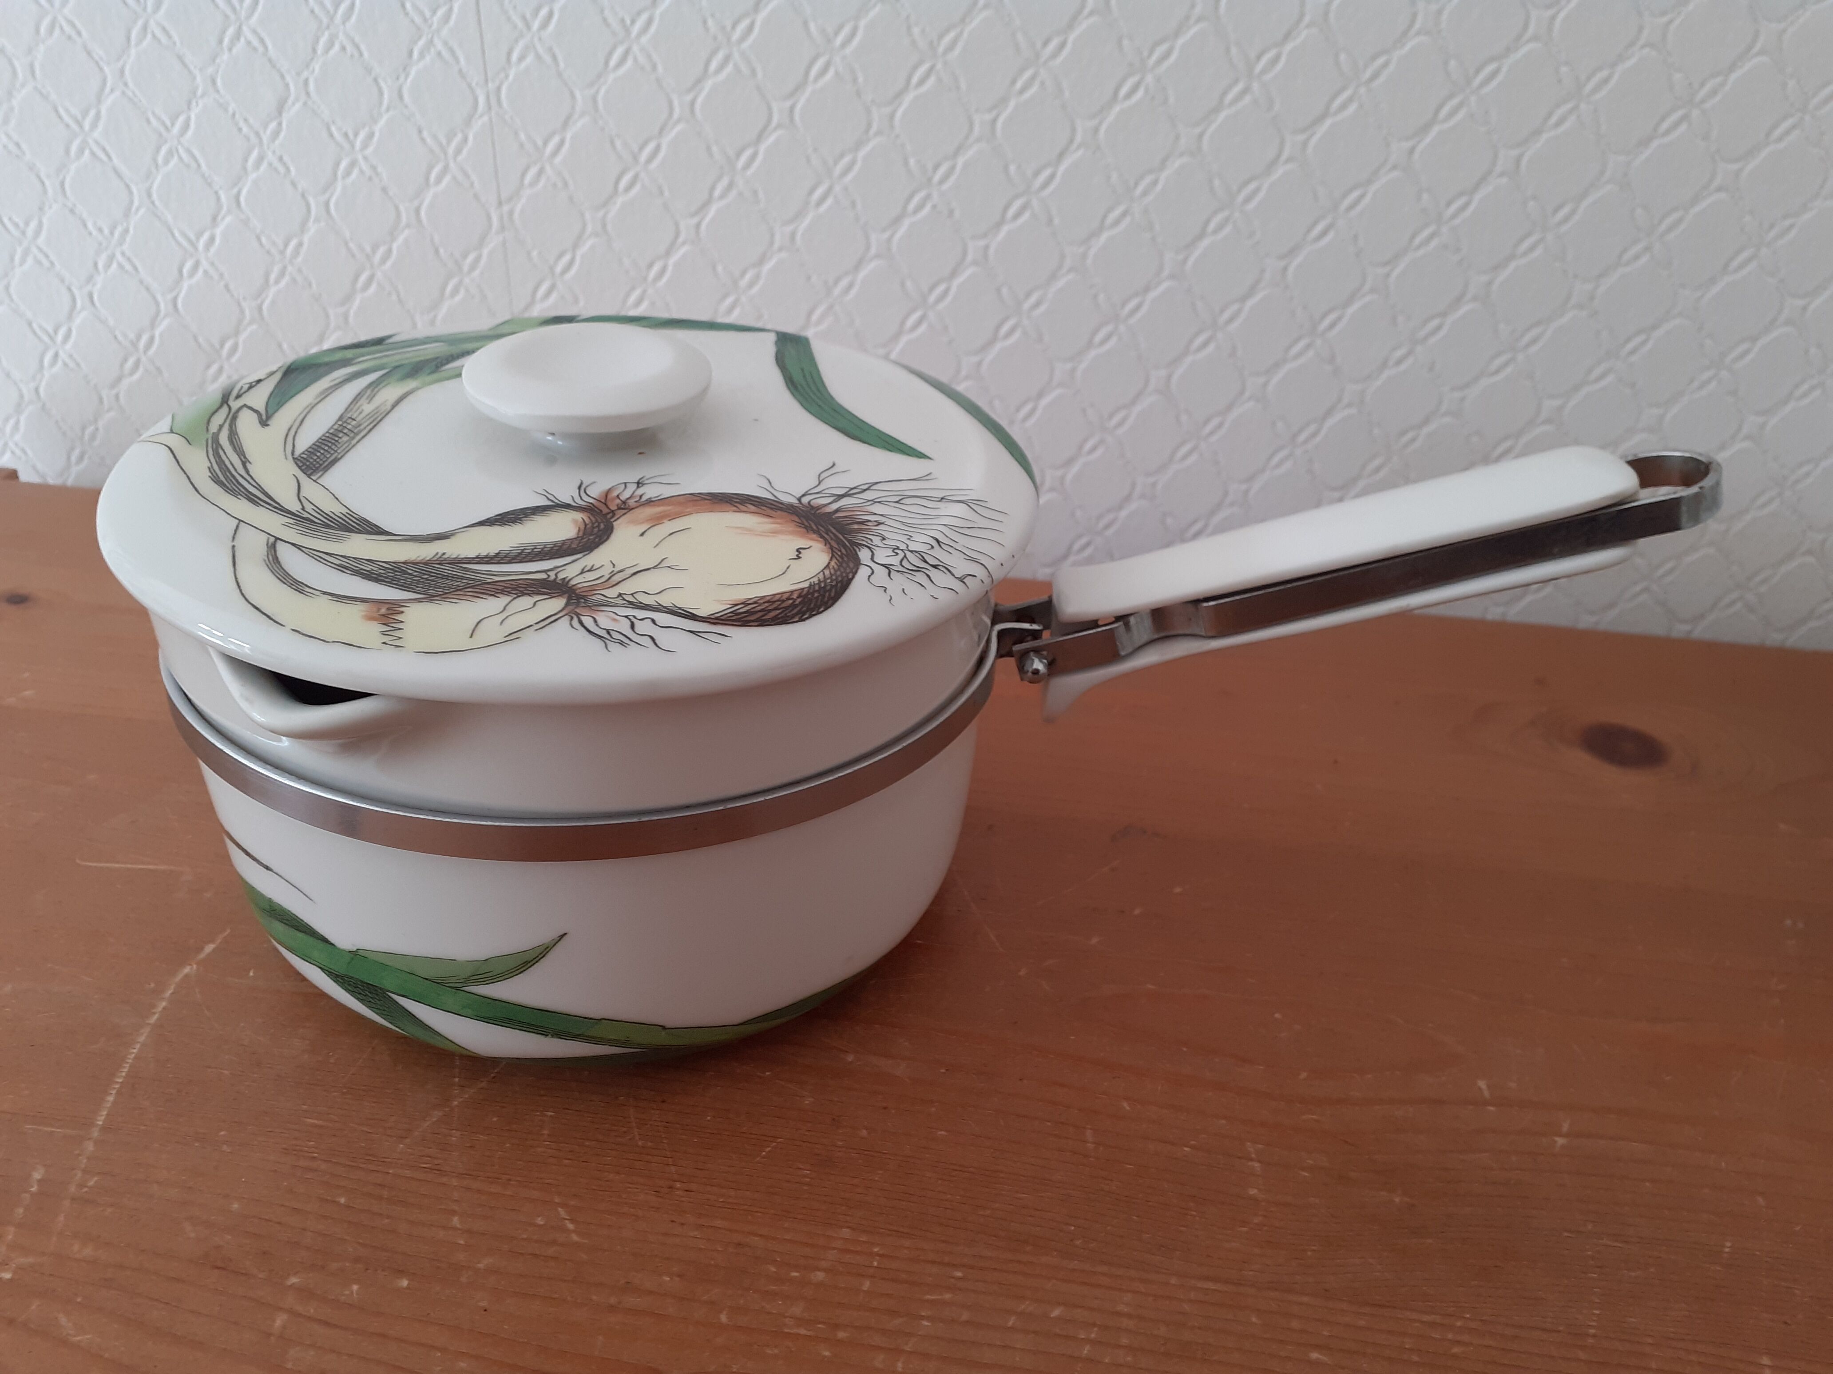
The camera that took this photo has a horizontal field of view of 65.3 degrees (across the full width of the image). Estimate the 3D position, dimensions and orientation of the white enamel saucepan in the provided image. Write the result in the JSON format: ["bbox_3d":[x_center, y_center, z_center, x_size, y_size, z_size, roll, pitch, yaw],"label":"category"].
[{"bbox_3d":[-0.004,-0.006,0.317,0.316,0.123,0.185,6,32,3],"label":"white enamel saucepan"}]

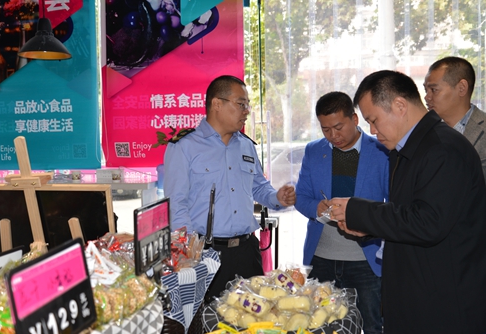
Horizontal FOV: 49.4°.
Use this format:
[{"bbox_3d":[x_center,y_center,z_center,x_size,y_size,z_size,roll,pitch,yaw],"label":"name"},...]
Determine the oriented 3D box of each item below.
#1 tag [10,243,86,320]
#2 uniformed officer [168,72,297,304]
[{"bbox_3d":[-0.300,0.178,0.844,0.011,0.064,0.200,-8,4,13],"label":"tag"},{"bbox_3d":[-0.060,0.470,2.220,0.560,1.720,0.440,-2,2,-34],"label":"uniformed officer"}]

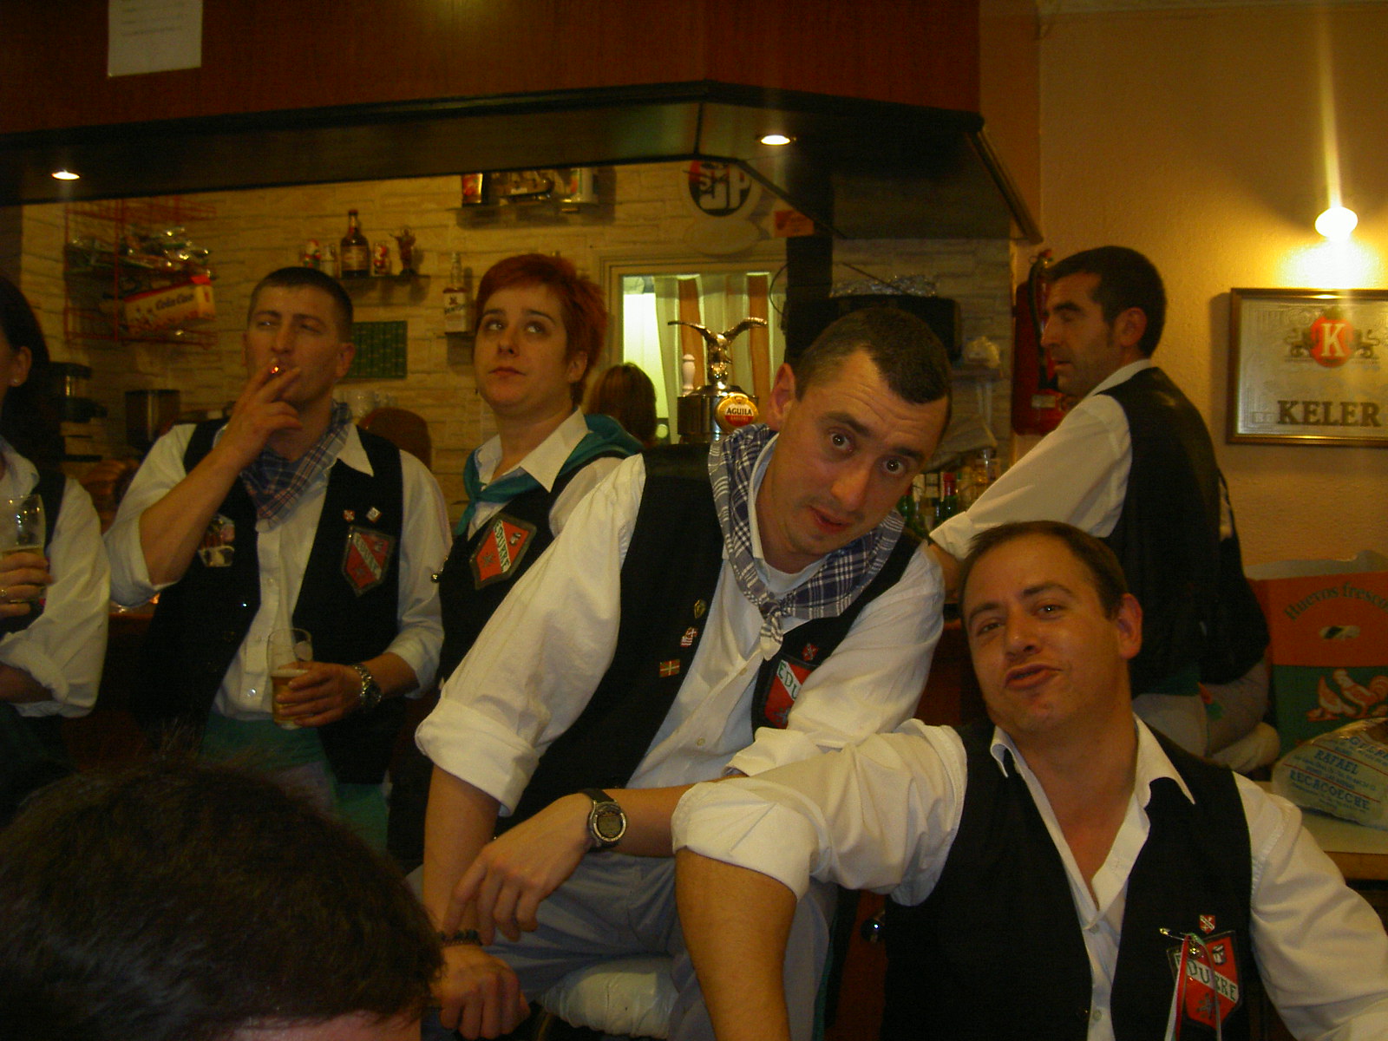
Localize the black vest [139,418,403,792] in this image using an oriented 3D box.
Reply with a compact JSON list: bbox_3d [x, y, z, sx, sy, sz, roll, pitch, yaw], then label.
[{"bbox_3d":[-0.697,0.135,2.580,0.450,0.600,0.270,-1,3,-12],"label":"black vest"}]

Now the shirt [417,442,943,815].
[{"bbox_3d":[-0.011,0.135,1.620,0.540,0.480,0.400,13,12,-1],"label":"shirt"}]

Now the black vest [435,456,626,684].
[{"bbox_3d":[-0.197,0.157,2.080,0.380,0.500,0.250,0,-1,36],"label":"black vest"}]

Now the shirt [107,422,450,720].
[{"bbox_3d":[-0.625,0.077,2.350,0.520,0.490,0.360,0,-1,6],"label":"shirt"}]

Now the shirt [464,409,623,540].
[{"bbox_3d":[-0.250,0.083,2.360,0.430,0.550,0.280,2,3,38],"label":"shirt"}]

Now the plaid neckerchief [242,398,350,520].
[{"bbox_3d":[-0.592,-0.088,2.330,0.185,0.180,0.170,0,-1,6],"label":"plaid neckerchief"}]

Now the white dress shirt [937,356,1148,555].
[{"bbox_3d":[0.632,-0.008,2.600,0.480,0.560,0.480,0,-1,31],"label":"white dress shirt"}]

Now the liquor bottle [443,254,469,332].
[{"bbox_3d":[-0.822,-0.783,5.400,0.080,0.281,0.080,0,3,-6],"label":"liquor bottle"}]

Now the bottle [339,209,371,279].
[{"bbox_3d":[-1.129,-0.919,5.200,0.100,0.232,0.100,0,-1,12],"label":"bottle"}]

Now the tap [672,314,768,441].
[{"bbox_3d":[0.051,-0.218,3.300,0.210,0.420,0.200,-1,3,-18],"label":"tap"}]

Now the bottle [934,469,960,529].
[{"bbox_3d":[0.813,-0.019,5.000,0.078,0.290,0.078,0,3,0],"label":"bottle"}]

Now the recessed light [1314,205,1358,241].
[{"bbox_3d":[1.726,-0.799,4.200,0.120,0.100,0.110,0,-1,6],"label":"recessed light"}]

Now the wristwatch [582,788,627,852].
[{"bbox_3d":[-0.089,0.297,1.550,0.042,0.062,0.052,-1,5,-17],"label":"wristwatch"}]

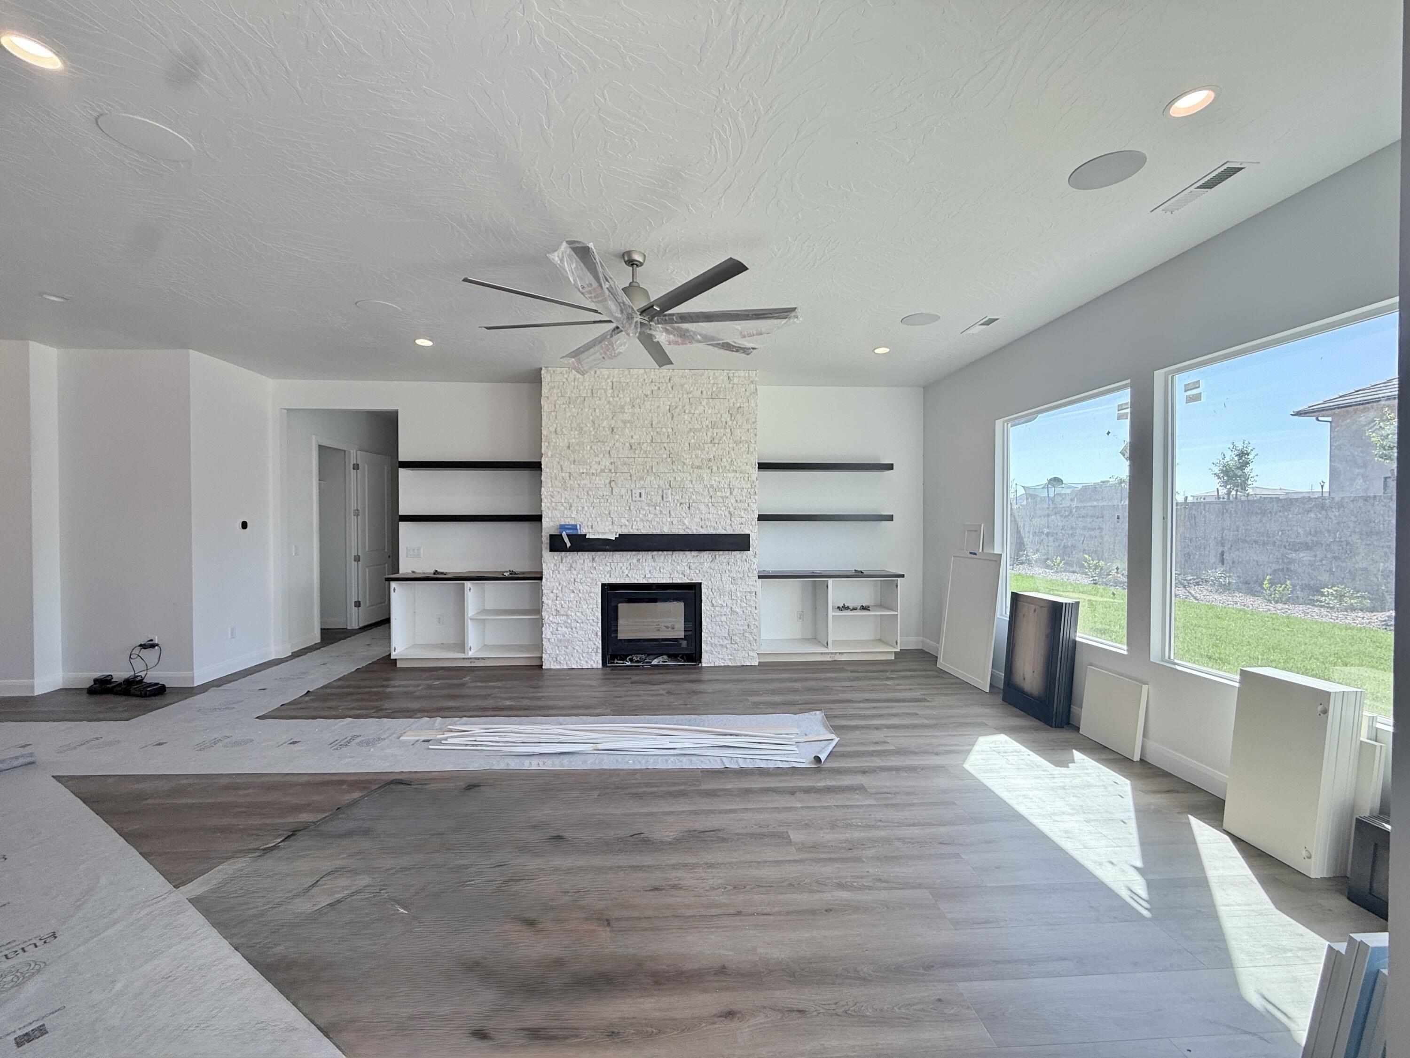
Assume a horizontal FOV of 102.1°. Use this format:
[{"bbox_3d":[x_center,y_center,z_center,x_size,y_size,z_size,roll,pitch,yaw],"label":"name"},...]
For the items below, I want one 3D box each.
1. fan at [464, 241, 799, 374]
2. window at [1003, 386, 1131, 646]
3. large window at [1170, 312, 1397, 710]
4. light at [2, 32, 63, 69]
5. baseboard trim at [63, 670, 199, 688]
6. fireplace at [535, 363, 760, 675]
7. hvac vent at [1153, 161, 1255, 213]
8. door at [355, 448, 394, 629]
[{"bbox_3d":[-0.406,-1.363,3.280,1.840,0.450,1.840,0,1,-3],"label":"fan"},{"bbox_3d":[2.785,-0.084,4.446,0.110,1.765,1.510,0,1,-3],"label":"window"},{"bbox_3d":[2.885,-0.061,2.764,0.110,1.765,1.490,0,1,-3],"label":"large window"},{"bbox_3d":[-2.218,-1.568,1.880,0.150,0.030,0.150,0,1,-3],"label":"light"},{"bbox_3d":[-5.231,1.366,5.178,1.130,0.138,0.020,0,1,-2],"label":"baseboard trim"},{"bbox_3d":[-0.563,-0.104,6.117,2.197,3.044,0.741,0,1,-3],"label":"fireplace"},{"bbox_3d":[2.315,-1.575,2.658,0.152,0.020,0.400,0,1,-3],"label":"hvac vent"},{"bbox_3d":[-4.849,0.140,8.367,0.040,2.455,0.806,0,1,2],"label":"door"}]

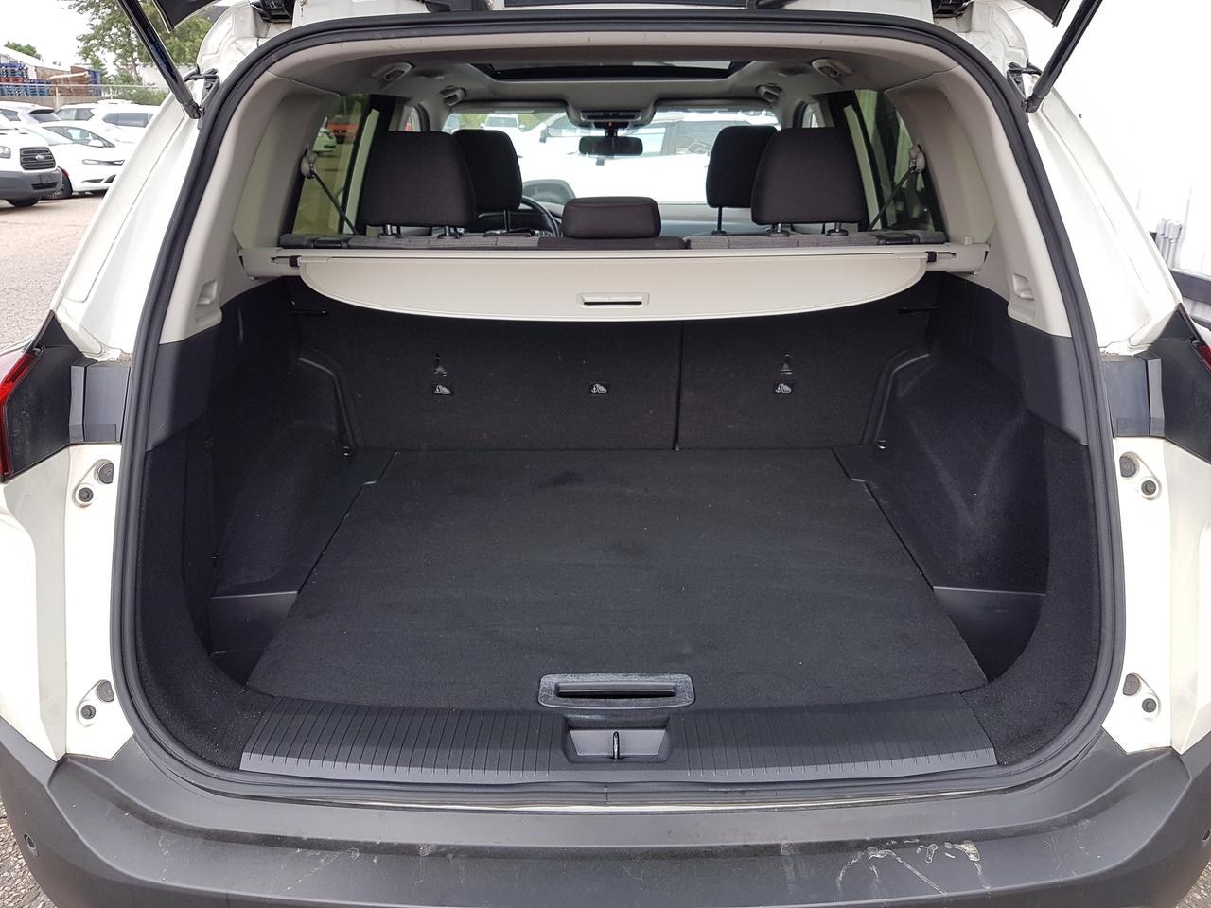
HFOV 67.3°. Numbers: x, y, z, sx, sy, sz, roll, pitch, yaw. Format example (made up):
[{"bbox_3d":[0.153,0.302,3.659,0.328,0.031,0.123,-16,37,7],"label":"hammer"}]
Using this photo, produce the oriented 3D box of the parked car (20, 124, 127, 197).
[{"bbox_3d":[-11.224,-6.037,18.524,4.800,1.490,1.870,13,25,31],"label":"parked car"}]

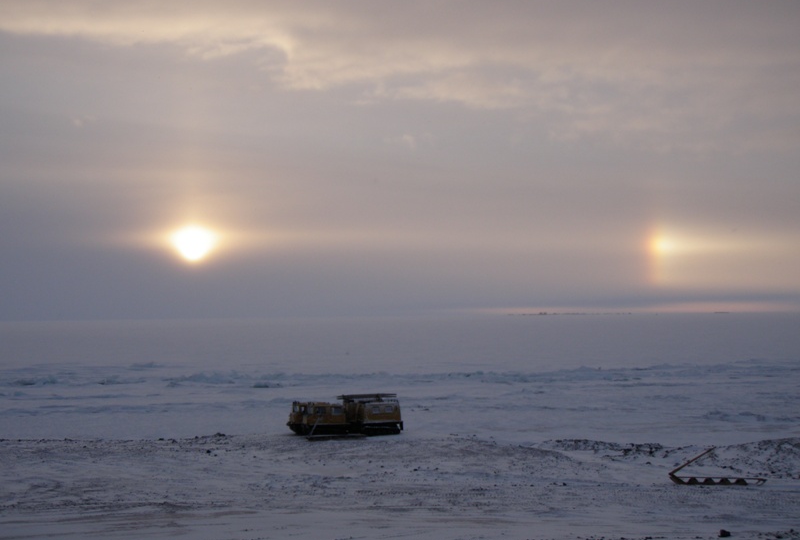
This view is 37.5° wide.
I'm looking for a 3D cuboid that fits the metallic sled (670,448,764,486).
[{"bbox_3d":[13.564,8.403,50.500,4.150,1.600,1.200,-1,-2,8],"label":"metallic sled"}]

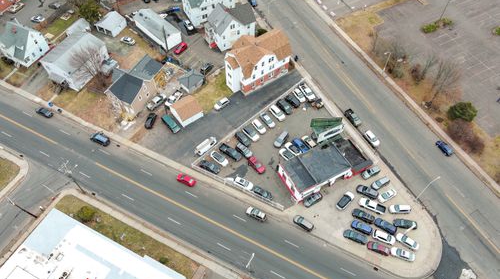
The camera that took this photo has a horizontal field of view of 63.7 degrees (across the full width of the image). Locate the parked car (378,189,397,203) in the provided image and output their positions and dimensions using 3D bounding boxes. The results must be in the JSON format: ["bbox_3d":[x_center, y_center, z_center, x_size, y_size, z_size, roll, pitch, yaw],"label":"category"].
[{"bbox_3d":[31.256,12.728,91.234,4.500,1.430,1.770,-24,59,-16],"label":"parked car"}]

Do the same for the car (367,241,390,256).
[{"bbox_3d":[27.375,23.150,85.559,4.600,1.460,1.810,19,59,12],"label":"car"}]

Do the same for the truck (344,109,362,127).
[{"bbox_3d":[25.863,-5.675,101.683,1.950,1.800,5.250,-29,62,-17],"label":"truck"}]

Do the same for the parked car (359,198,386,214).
[{"bbox_3d":[27.679,14.781,90.862,5.850,1.850,2.000,20,59,13],"label":"parked car"}]

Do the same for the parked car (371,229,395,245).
[{"bbox_3d":[28.570,20.801,85.510,4.500,1.600,1.800,19,57,12],"label":"parked car"}]

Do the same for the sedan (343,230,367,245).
[{"bbox_3d":[22.264,20.537,84.801,4.947,1.450,1.838,21,57,14],"label":"sedan"}]

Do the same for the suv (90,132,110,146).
[{"bbox_3d":[-36.765,-0.034,98.559,4.900,1.700,1.900,19,60,12],"label":"suv"}]

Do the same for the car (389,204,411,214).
[{"bbox_3d":[33.151,15.467,89.224,4.550,1.620,1.780,2,55,1],"label":"car"}]

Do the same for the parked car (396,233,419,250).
[{"bbox_3d":[33.074,21.402,84.689,4.750,1.450,1.820,28,62,17],"label":"parked car"}]

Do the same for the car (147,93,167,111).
[{"bbox_3d":[-24.342,-10.064,104.777,1.950,1.800,5.500,38,65,21],"label":"car"}]

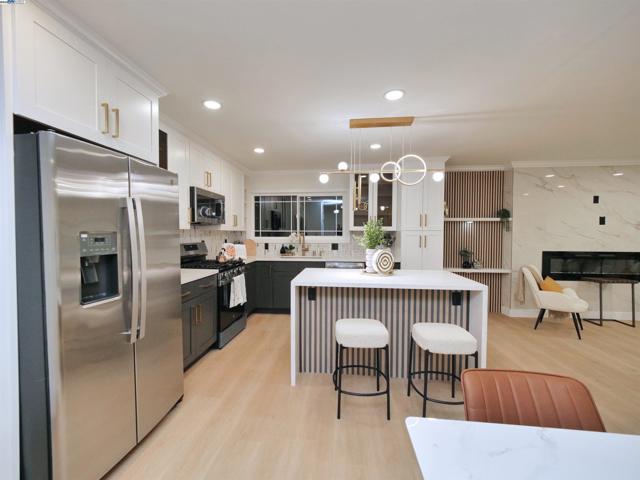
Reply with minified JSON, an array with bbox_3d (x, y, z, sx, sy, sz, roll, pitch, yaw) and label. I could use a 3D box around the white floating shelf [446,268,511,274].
[{"bbox_3d":[2.532,0.505,4.272,1.060,0.050,0.250,0,2,6],"label":"white floating shelf"}]

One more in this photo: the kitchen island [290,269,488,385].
[{"bbox_3d":[0.592,0.817,2.563,1.606,0.922,0.785,0,2,6],"label":"kitchen island"}]

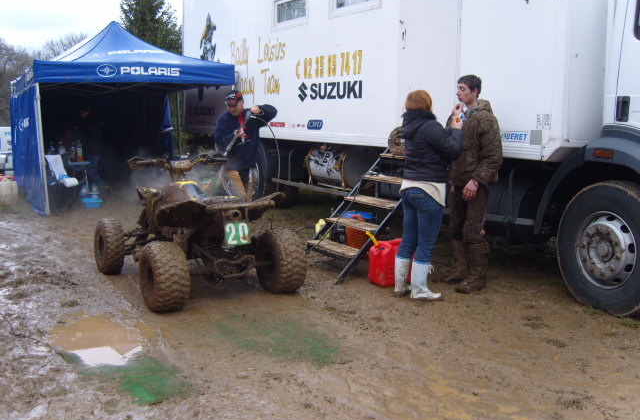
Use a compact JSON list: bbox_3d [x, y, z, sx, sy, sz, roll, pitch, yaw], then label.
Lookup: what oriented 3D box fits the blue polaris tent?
[{"bbox_3d":[-3.470,-1.720,11.200,3.050,3.000,3.100,-6,11,-30],"label":"blue polaris tent"}]

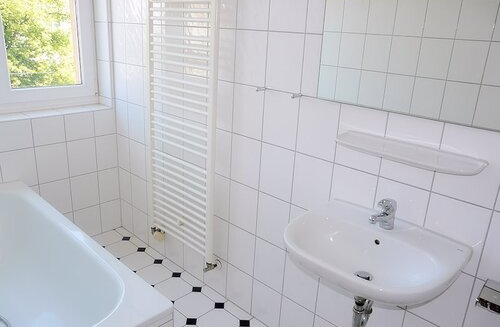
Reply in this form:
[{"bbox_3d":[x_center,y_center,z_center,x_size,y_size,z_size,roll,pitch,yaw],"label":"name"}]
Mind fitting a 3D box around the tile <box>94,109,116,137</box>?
[{"bbox_3d":[-0.995,-0.277,2.776,0.015,0.168,0.157,19,25,40],"label":"tile"}]

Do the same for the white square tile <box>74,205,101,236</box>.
[{"bbox_3d":[-1.152,0.427,2.877,0.015,0.238,0.191,19,25,40],"label":"white square tile"}]

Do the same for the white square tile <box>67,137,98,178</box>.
[{"bbox_3d":[-1.127,-0.042,2.719,0.015,0.246,0.191,19,25,40],"label":"white square tile"}]

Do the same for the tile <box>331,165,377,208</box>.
[{"bbox_3d":[0.415,0.141,1.641,0.193,0.246,0.015,19,25,40],"label":"tile"}]

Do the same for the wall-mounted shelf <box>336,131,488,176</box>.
[{"bbox_3d":[0.516,-0.044,1.379,0.508,0.032,0.138,19,25,40],"label":"wall-mounted shelf"}]

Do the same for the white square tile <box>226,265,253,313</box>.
[{"bbox_3d":[-0.055,0.694,2.254,0.196,0.236,0.010,19,25,40],"label":"white square tile"}]

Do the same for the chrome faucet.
[{"bbox_3d":[0.467,0.181,1.399,0.052,0.114,0.150,19,25,40],"label":"chrome faucet"}]

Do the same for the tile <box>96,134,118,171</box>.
[{"bbox_3d":[-1.003,-0.078,2.840,0.010,0.248,0.157,19,25,40],"label":"tile"}]

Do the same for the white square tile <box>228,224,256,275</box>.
[{"bbox_3d":[-0.043,0.463,2.176,0.196,0.248,0.010,19,25,40],"label":"white square tile"}]

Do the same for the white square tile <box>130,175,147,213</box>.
[{"bbox_3d":[-0.763,0.210,2.808,0.196,0.248,0.010,19,25,40],"label":"white square tile"}]

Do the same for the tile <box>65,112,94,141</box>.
[{"bbox_3d":[-1.117,-0.242,2.651,0.015,0.168,0.191,19,25,40],"label":"tile"}]

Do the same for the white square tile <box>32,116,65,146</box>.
[{"bbox_3d":[-1.250,-0.203,2.514,0.015,0.168,0.191,19,25,40],"label":"white square tile"}]

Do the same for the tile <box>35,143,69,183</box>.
[{"bbox_3d":[-1.261,-0.003,2.582,0.015,0.246,0.191,19,25,40],"label":"tile"}]

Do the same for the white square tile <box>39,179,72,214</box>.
[{"bbox_3d":[-1.271,0.233,2.660,0.010,0.248,0.193,19,25,40],"label":"white square tile"}]

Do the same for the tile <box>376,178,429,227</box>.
[{"bbox_3d":[0.559,0.193,1.510,0.196,0.248,0.010,19,25,40],"label":"tile"}]

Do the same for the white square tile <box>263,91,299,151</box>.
[{"bbox_3d":[0.140,-0.196,1.809,0.196,0.248,0.010,19,25,40],"label":"white square tile"}]

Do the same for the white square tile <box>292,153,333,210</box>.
[{"bbox_3d":[0.271,0.091,1.766,0.193,0.246,0.015,19,25,40],"label":"white square tile"}]

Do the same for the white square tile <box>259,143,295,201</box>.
[{"bbox_3d":[0.128,0.041,1.892,0.193,0.246,0.015,19,25,40],"label":"white square tile"}]

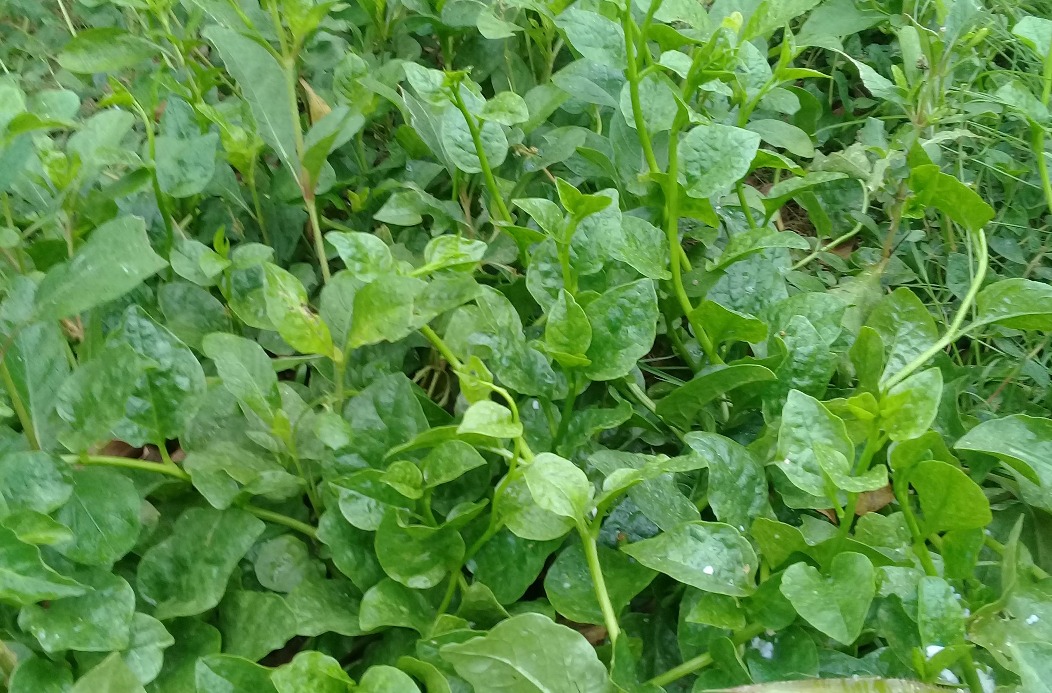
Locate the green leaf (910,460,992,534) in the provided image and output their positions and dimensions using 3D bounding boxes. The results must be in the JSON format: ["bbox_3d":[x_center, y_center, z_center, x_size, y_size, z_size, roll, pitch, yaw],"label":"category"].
[{"bbox_3d":[0.270,0.096,0.800,0.054,0.014,0.046,-43,65,-7],"label":"green leaf"}]

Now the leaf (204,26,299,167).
[{"bbox_3d":[-0.283,-0.256,1.300,0.060,0.165,0.020,-34,14,-13],"label":"leaf"}]

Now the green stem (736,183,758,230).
[{"bbox_3d":[0.188,-0.119,1.067,0.009,0.047,0.009,-18,33,11],"label":"green stem"}]

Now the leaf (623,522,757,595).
[{"bbox_3d":[0.100,0.130,0.770,0.082,0.016,0.052,0,52,2],"label":"leaf"}]

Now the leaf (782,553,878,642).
[{"bbox_3d":[0.197,0.164,0.819,0.060,0.018,0.060,-11,61,3],"label":"leaf"}]

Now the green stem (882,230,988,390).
[{"bbox_3d":[0.296,-0.022,0.892,0.028,0.018,0.138,32,84,15],"label":"green stem"}]

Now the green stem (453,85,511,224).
[{"bbox_3d":[-0.042,-0.182,1.205,0.014,0.140,0.014,-21,25,0],"label":"green stem"}]

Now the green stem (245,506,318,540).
[{"bbox_3d":[-0.152,0.109,0.780,0.054,0.007,0.008,17,43,19],"label":"green stem"}]

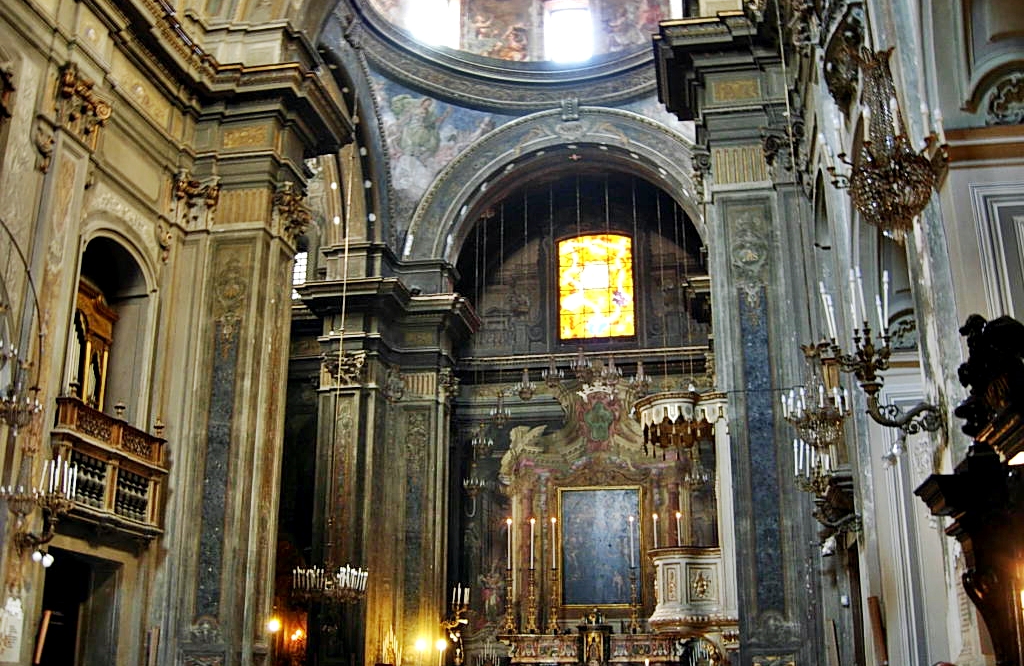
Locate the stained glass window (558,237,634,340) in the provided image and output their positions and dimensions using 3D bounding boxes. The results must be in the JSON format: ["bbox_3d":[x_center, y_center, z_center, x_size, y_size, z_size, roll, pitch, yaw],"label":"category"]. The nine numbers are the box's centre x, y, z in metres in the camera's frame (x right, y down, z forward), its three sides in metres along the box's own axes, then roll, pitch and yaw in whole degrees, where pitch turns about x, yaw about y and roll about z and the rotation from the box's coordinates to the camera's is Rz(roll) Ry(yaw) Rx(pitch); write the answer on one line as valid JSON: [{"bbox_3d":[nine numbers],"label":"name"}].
[{"bbox_3d":[2.825,-1.598,36.338,2.560,3.610,0.200,-3,-18,10],"label":"stained glass window"}]

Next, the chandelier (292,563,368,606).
[{"bbox_3d":[-3.948,5.495,23.212,1.600,0.770,1.600,-3,-18,10],"label":"chandelier"}]

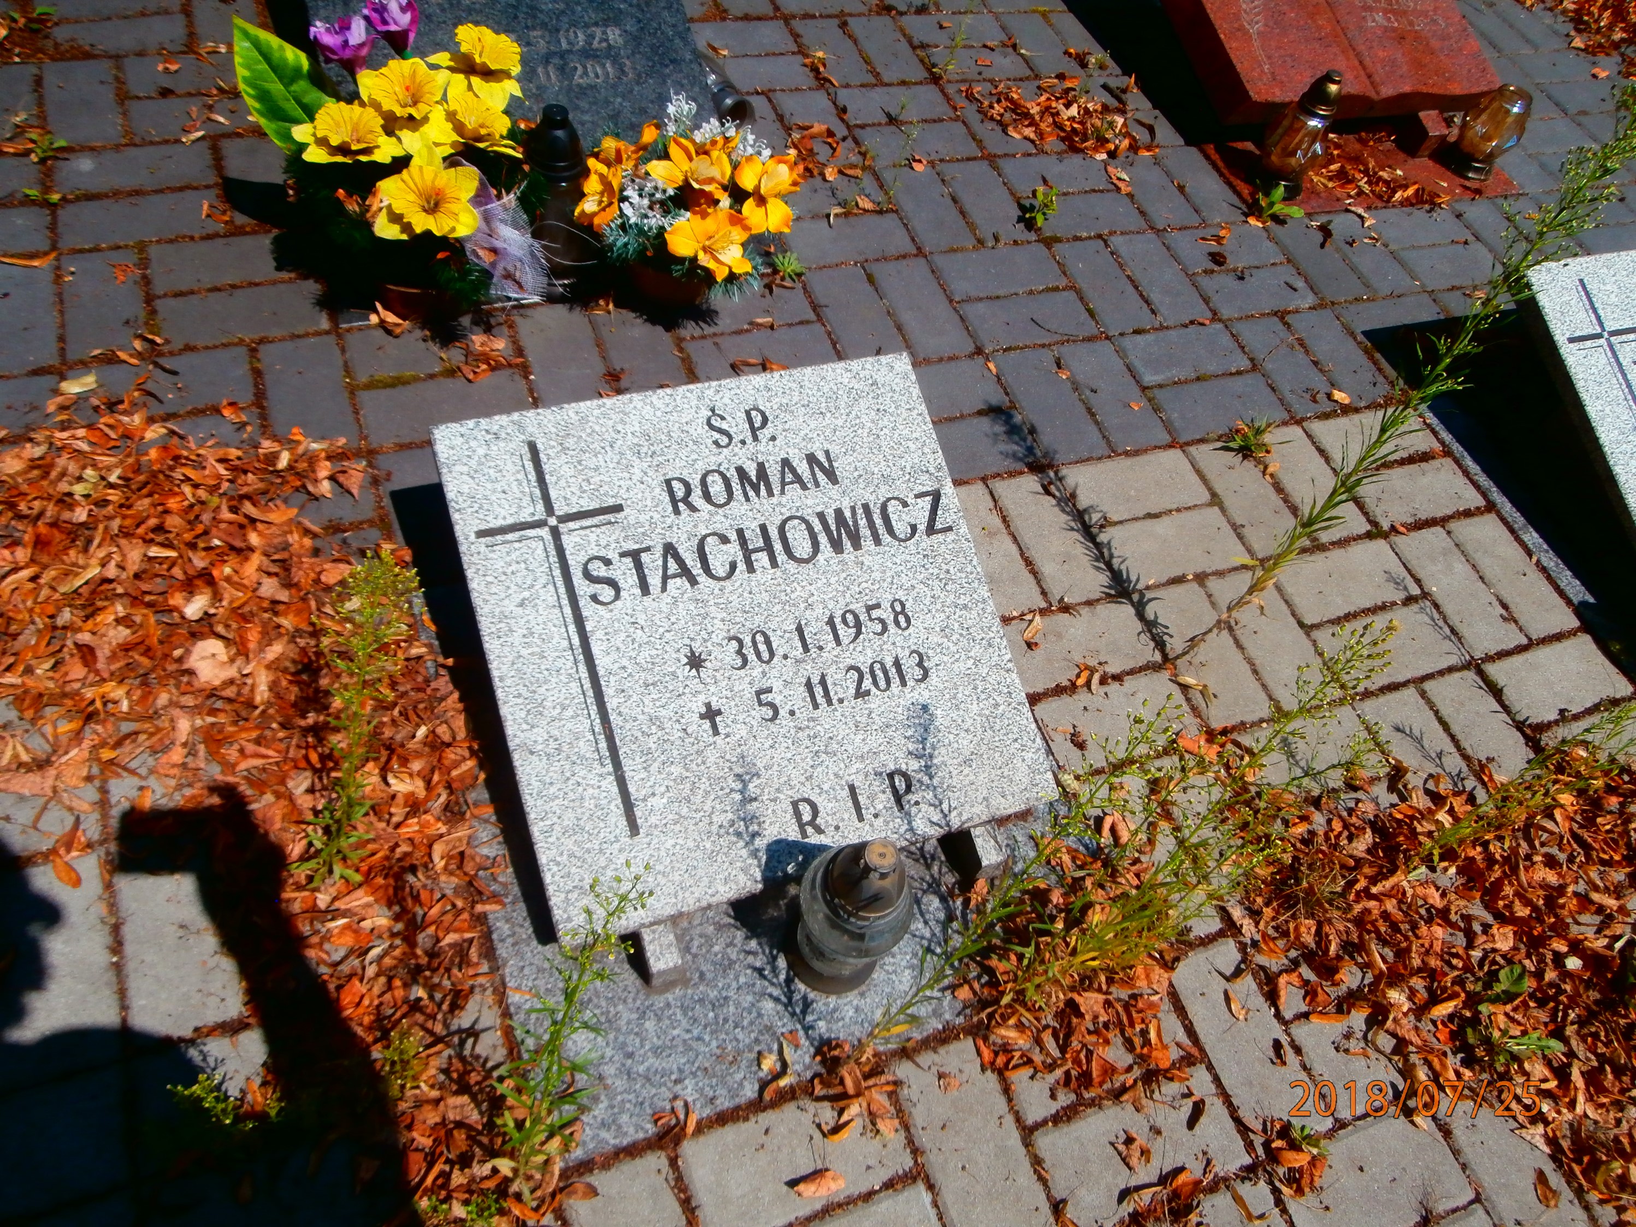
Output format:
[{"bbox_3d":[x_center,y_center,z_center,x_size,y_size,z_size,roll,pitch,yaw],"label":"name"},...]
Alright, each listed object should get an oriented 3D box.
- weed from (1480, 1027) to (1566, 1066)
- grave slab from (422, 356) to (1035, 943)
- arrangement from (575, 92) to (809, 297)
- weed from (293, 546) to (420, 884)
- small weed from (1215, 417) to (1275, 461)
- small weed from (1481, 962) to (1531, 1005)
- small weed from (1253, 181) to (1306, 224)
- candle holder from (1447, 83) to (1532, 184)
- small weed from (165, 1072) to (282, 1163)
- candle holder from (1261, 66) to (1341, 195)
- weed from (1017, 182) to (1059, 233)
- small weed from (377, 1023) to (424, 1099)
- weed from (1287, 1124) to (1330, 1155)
[{"bbox_3d":[0.694,0.425,1.163,0.075,0.040,0.055,-12,58,-20],"label":"weed"},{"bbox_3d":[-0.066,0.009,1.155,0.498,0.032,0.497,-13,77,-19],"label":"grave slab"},{"bbox_3d":[-0.164,-0.509,1.493,0.282,0.230,0.203,-12,58,-20],"label":"arrangement"},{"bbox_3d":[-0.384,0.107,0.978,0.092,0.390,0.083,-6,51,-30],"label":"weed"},{"bbox_3d":[0.593,-0.235,1.607,0.070,0.055,0.060,-13,60,-19],"label":"small weed"},{"bbox_3d":[0.721,0.387,1.228,0.043,0.035,0.043,-13,60,-19],"label":"small weed"},{"bbox_3d":[0.741,-0.657,1.901,0.080,0.055,0.065,-12,58,-20],"label":"small weed"},{"bbox_3d":[1.184,-0.843,2.071,0.105,0.140,0.105,-12,58,-20],"label":"candle holder"},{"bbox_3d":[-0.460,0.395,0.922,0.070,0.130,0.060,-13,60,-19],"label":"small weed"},{"bbox_3d":[0.795,-0.771,1.905,0.085,0.192,0.085,-16,55,-14],"label":"candle holder"},{"bbox_3d":[0.336,-0.609,1.780,0.060,0.055,0.060,-12,58,-20],"label":"weed"},{"bbox_3d":[-0.351,0.364,0.984,0.042,0.100,0.047,-13,60,-19],"label":"small weed"},{"bbox_3d":[0.465,0.494,1.112,0.037,0.030,0.032,-13,60,-19],"label":"weed"}]

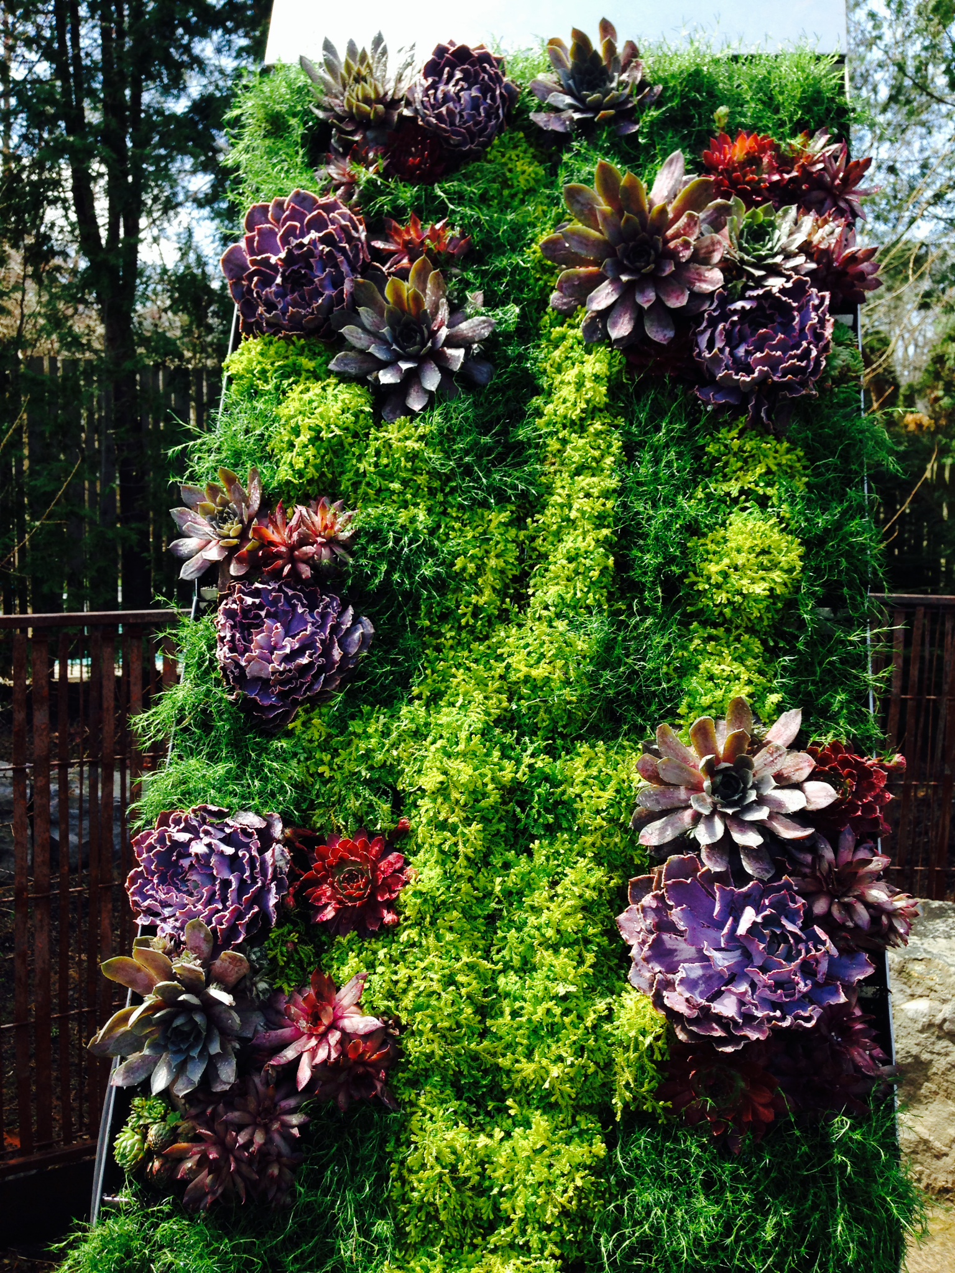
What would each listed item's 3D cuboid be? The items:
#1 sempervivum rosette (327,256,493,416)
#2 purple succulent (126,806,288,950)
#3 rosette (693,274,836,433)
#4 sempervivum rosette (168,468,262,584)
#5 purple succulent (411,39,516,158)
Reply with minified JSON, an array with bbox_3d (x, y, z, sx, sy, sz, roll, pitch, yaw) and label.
[{"bbox_3d":[-0.062,-0.279,1.144,0.153,0.153,0.069,3,-3,1],"label":"sempervivum rosette"},{"bbox_3d":[-0.221,0.198,0.993,0.125,0.125,0.062,2,-19,6],"label":"purple succulent"},{"bbox_3d":[0.265,-0.263,1.124,0.133,0.133,0.073,1,-19,7],"label":"rosette"},{"bbox_3d":[-0.239,-0.101,1.109,0.098,0.098,0.049,2,-19,6],"label":"sempervivum rosette"},{"bbox_3d":[-0.013,-0.548,1.237,0.109,0.109,0.066,2,-7,4],"label":"purple succulent"}]

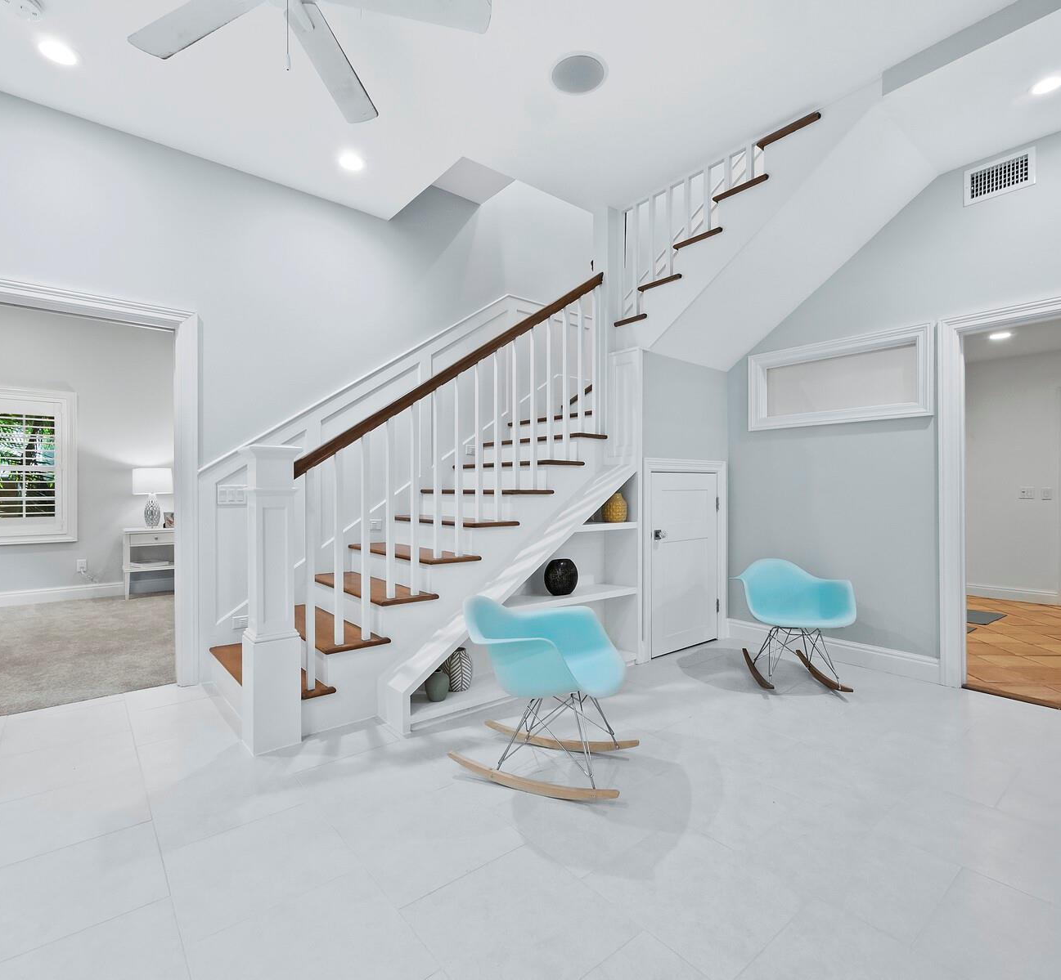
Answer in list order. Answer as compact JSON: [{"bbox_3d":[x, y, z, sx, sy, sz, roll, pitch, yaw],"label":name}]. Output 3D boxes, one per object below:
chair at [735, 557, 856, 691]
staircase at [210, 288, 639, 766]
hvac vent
[{"bbox_3d":[1.539,0.795,3.169,0.630,0.690,0.680,0,0,4],"label":"chair"},{"bbox_3d":[-0.655,-0.196,3.375,2.314,2.671,1.311,0,0,-40],"label":"staircase"},{"bbox_3d":[2.590,-1.729,2.928,0.030,0.203,0.299,0,0,-40],"label":"hvac vent"}]

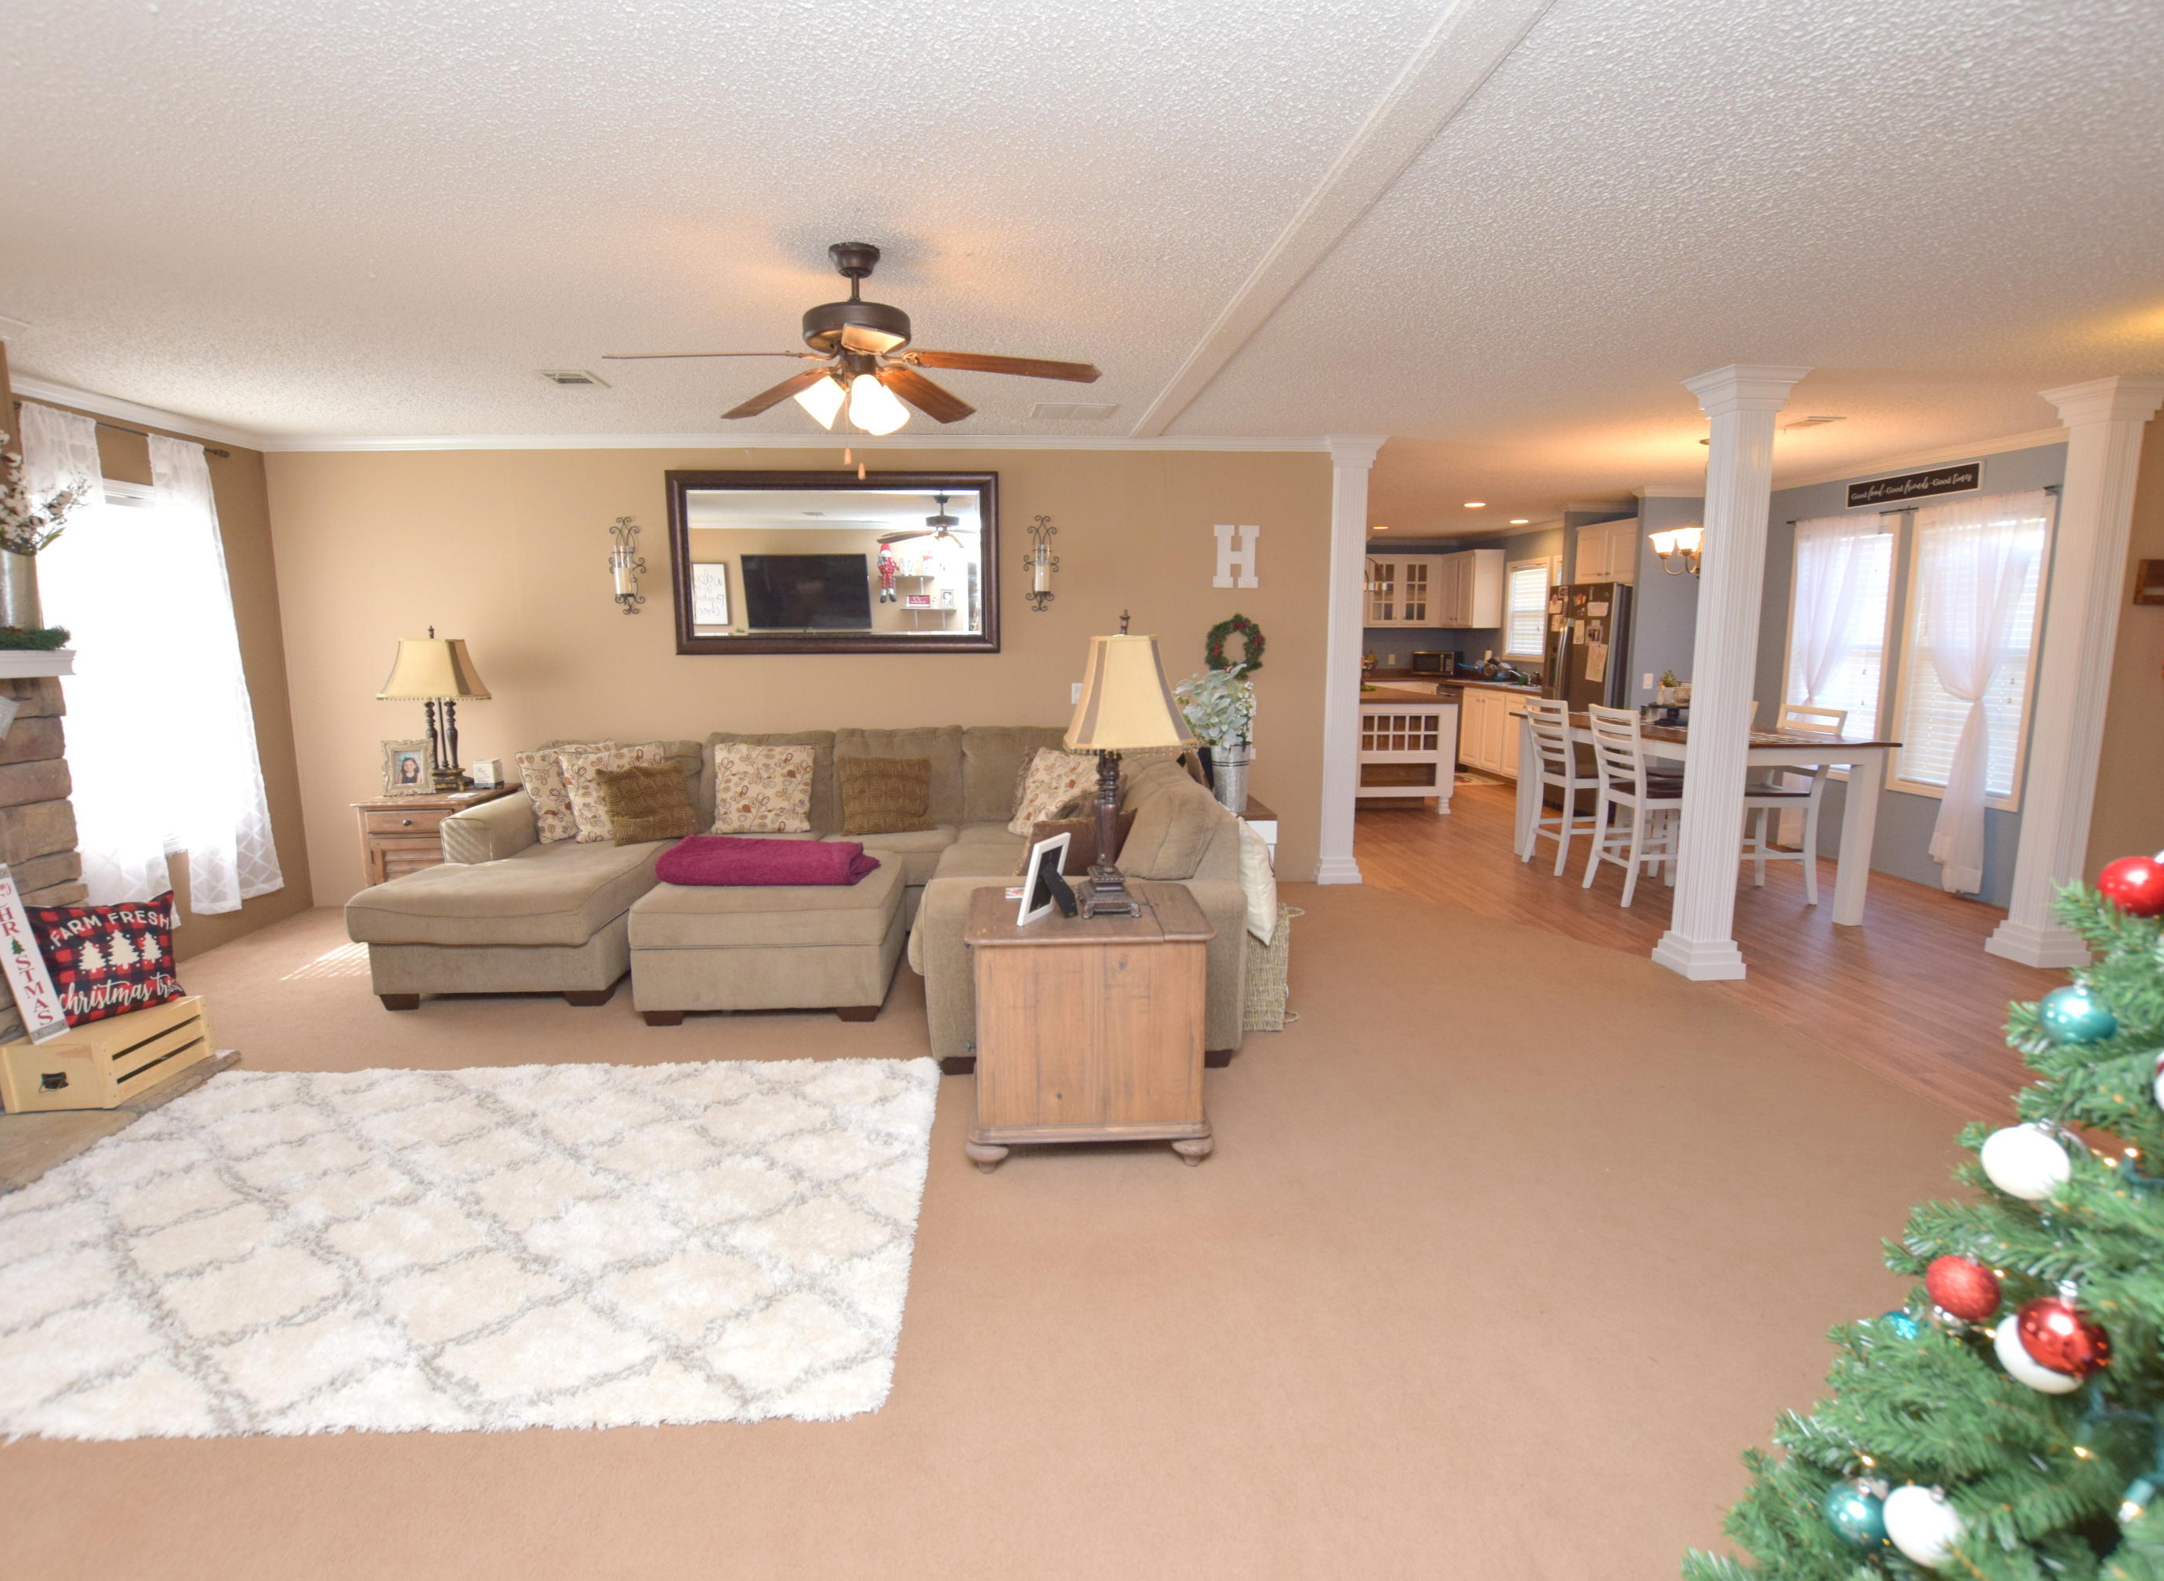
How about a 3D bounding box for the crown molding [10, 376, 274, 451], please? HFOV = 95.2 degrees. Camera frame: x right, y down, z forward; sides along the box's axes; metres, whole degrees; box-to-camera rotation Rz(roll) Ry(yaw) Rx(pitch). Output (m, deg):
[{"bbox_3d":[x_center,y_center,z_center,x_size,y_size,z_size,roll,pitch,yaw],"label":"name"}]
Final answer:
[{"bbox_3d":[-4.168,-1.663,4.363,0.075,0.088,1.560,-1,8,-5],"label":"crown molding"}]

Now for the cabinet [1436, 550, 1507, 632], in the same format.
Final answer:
[{"bbox_3d":[4.152,-2.125,10.513,0.350,0.820,0.740,-1,9,-5],"label":"cabinet"}]

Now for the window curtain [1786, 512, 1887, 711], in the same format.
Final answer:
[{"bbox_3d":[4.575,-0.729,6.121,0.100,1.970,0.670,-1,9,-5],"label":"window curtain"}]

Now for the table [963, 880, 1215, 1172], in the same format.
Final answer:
[{"bbox_3d":[0.011,0.663,2.842,0.665,0.680,0.520,-1,8,-4],"label":"table"}]

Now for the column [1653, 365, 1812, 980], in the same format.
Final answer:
[{"bbox_3d":[2.674,-0.441,4.139,0.285,2.455,0.285,-1,8,-5],"label":"column"}]

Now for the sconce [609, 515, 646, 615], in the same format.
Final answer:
[{"bbox_3d":[-2.429,-1.208,5.291,0.185,0.520,0.130,-1,8,-5],"label":"sconce"}]

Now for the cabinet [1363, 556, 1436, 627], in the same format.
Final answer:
[{"bbox_3d":[3.486,-2.194,10.944,0.821,0.794,0.320,-1,9,-5],"label":"cabinet"}]

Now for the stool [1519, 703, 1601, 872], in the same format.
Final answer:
[{"bbox_3d":[2.946,-0.034,5.895,0.540,1.020,0.440,-1,9,-5],"label":"stool"}]

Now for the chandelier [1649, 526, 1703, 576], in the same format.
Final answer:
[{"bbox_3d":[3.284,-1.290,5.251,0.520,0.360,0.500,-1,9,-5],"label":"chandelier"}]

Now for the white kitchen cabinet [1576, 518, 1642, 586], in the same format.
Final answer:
[{"bbox_3d":[4.314,-1.821,7.734,0.420,0.470,0.880,-1,9,-5],"label":"white kitchen cabinet"}]

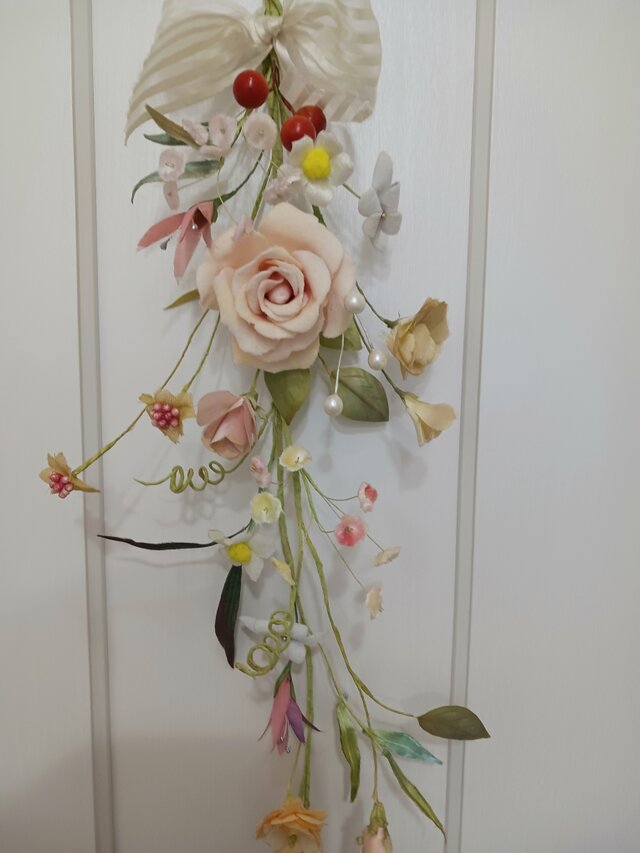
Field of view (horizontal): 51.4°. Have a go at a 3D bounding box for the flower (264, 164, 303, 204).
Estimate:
[{"bbox_3d":[-0.024,-0.166,0.455,0.029,0.029,0.020,1,6,0],"label":"flower"}]

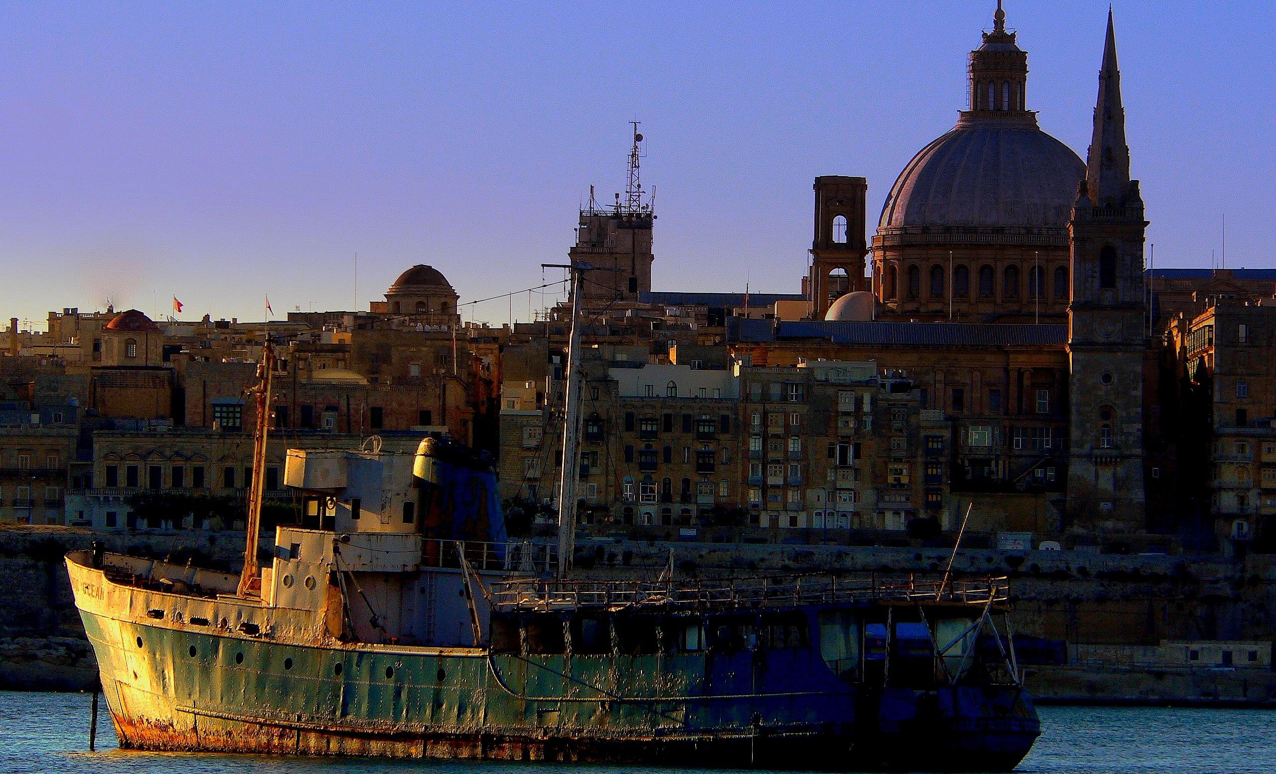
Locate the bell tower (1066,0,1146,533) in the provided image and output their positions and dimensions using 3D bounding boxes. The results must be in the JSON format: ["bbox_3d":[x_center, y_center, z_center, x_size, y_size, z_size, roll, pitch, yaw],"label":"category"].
[{"bbox_3d":[61.010,-15.070,1110.000,10.200,68.500,10.200,0,-2,0],"label":"bell tower"}]

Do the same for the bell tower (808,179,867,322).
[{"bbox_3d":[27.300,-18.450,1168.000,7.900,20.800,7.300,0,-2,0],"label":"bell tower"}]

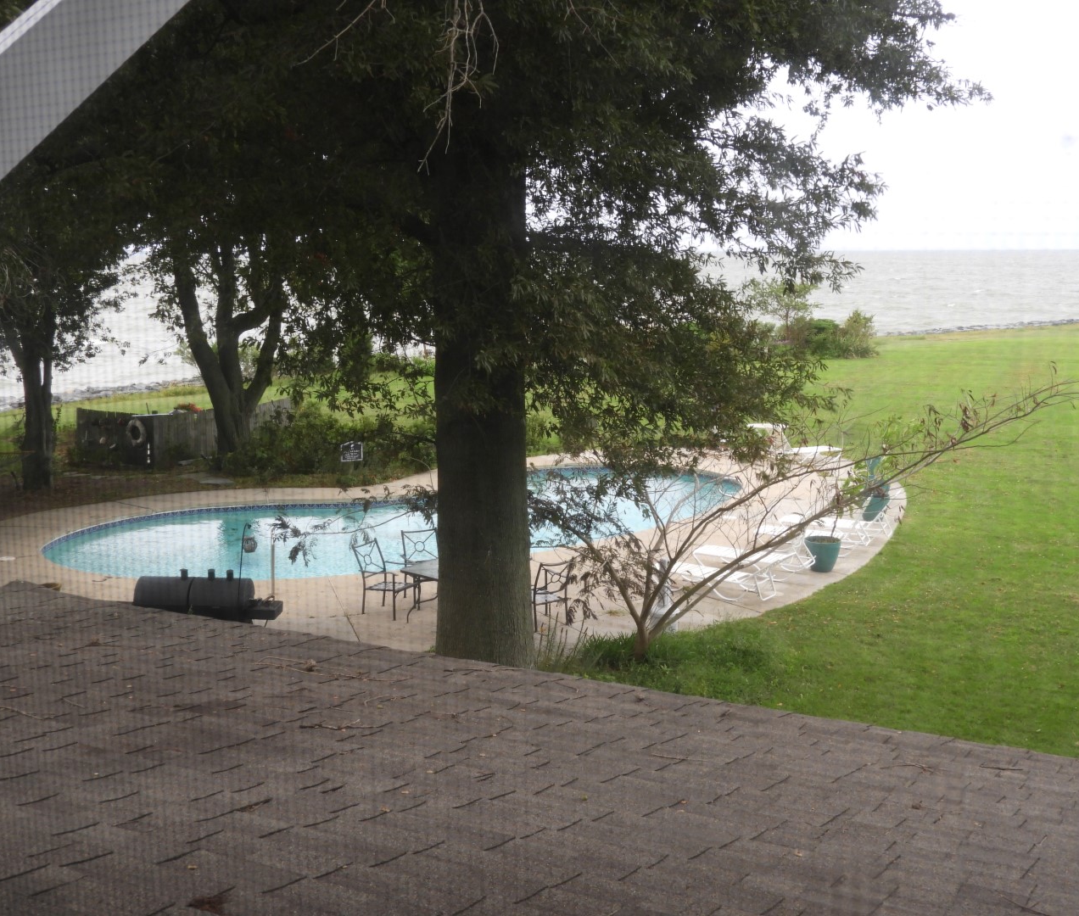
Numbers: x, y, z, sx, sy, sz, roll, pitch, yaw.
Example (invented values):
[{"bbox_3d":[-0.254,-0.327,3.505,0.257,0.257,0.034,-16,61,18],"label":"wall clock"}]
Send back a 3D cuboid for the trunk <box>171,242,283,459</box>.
[{"bbox_3d":[-7.090,-2.361,32.073,2.500,4.950,1.500,-2,9,-12],"label":"trunk"}]

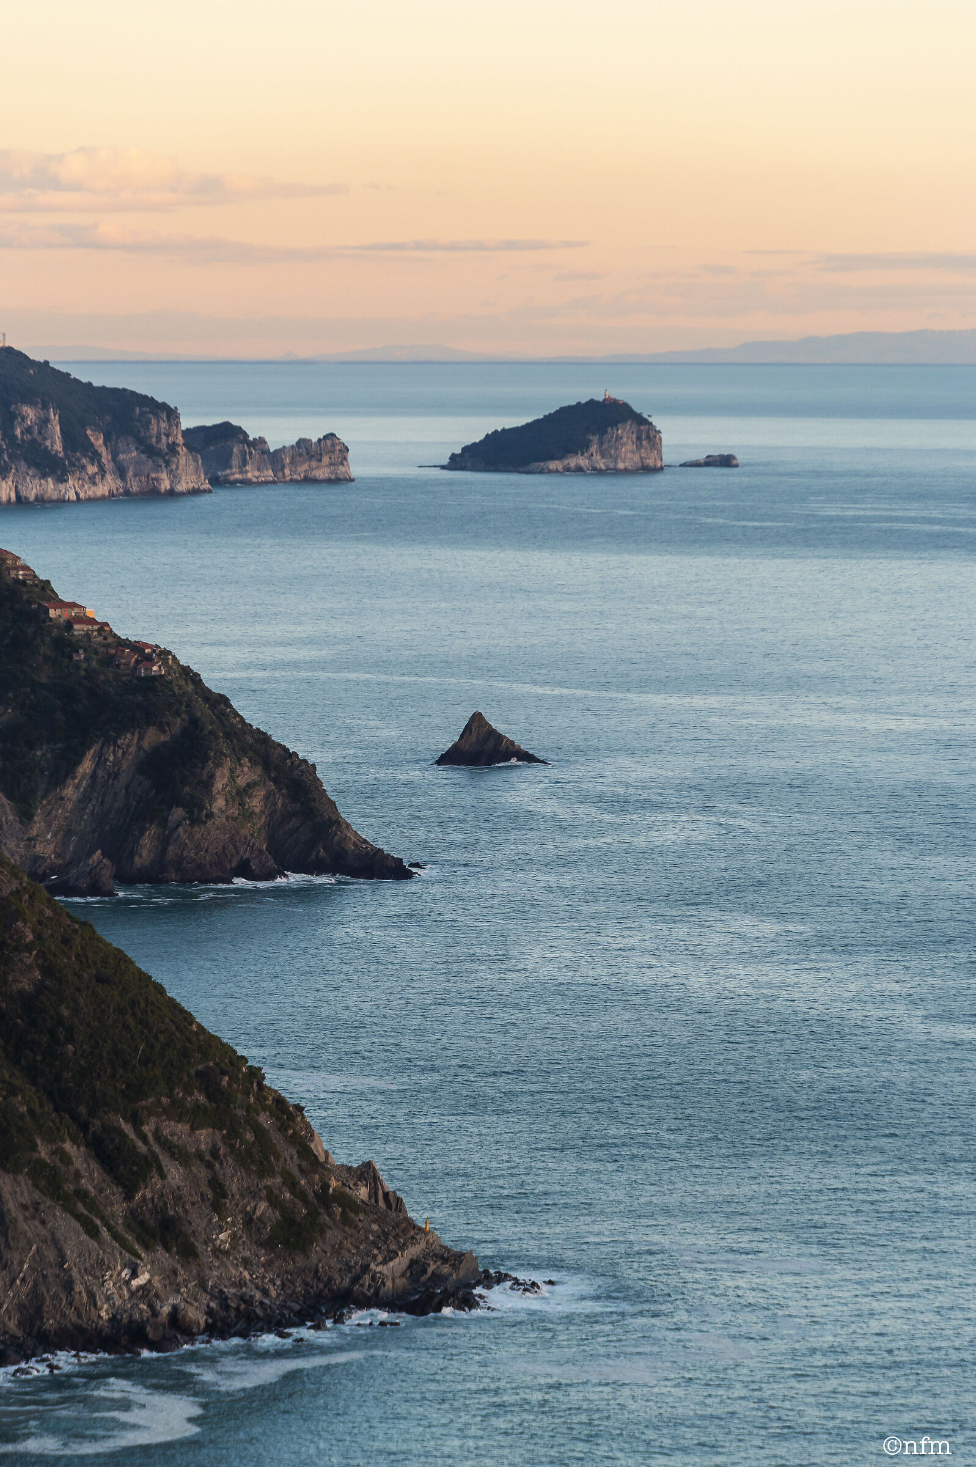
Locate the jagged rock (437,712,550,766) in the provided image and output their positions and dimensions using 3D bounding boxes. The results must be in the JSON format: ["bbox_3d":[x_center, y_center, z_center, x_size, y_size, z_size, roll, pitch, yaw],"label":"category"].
[{"bbox_3d":[2.100,2.000,3850.000,59.000,28.000,35.000,0,3,0],"label":"jagged rock"}]

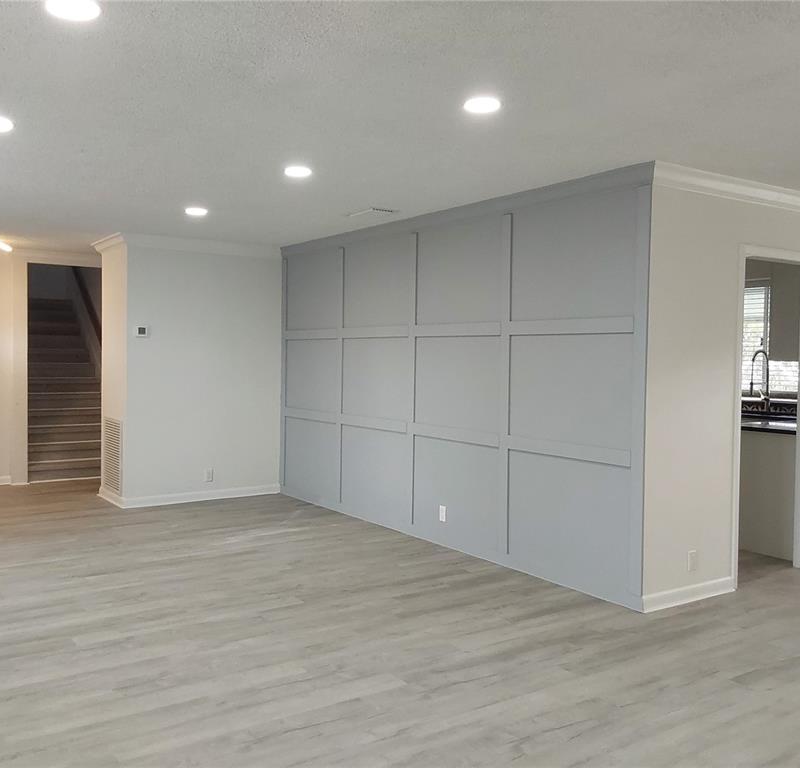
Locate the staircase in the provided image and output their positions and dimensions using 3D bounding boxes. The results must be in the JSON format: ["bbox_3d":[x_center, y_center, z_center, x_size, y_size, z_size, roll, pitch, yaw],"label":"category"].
[{"bbox_3d":[-4.311,-0.068,10.250,1.050,2.120,2.980,-1,2,-34],"label":"staircase"}]

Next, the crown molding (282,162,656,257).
[{"bbox_3d":[0.090,-1.208,6.304,0.056,0.109,4.579,-1,2,-34],"label":"crown molding"}]

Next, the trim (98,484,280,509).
[{"bbox_3d":[-2.065,1.046,8.221,1.547,0.085,0.877,-1,2,-34],"label":"trim"}]

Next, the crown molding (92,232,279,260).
[{"bbox_3d":[-2.059,-1.295,8.135,1.586,0.109,0.971,-1,2,-34],"label":"crown molding"}]

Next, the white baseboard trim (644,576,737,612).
[{"bbox_3d":[1.669,1.208,4.764,0.835,0.085,0.017,-1,2,-34],"label":"white baseboard trim"}]

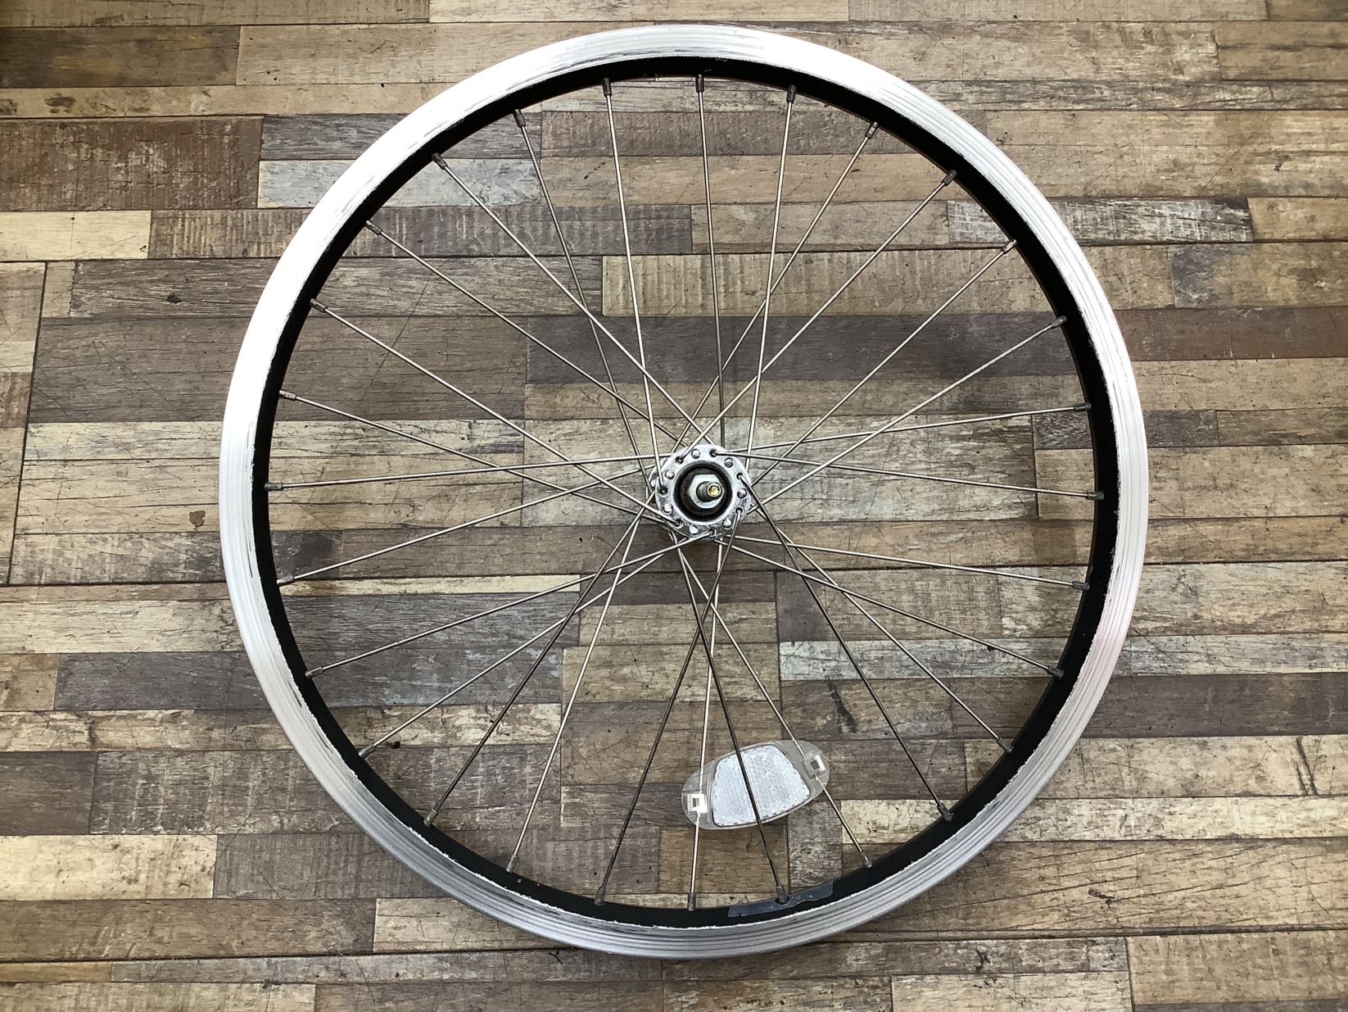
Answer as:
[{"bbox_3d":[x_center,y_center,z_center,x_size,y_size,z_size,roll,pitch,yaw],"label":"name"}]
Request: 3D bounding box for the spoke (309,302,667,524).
[{"bbox_3d":[-0.083,-0.043,0.548,0.201,0.005,0.004,31,88,6],"label":"spoke"}]

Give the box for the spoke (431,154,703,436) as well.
[{"bbox_3d":[-0.043,-0.091,0.551,0.004,0.005,0.202,-43,84,-3],"label":"spoke"}]

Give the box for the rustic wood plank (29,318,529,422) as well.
[{"bbox_3d":[-0.214,-0.073,0.662,0.266,0.012,0.060,-1,76,-1],"label":"rustic wood plank"}]

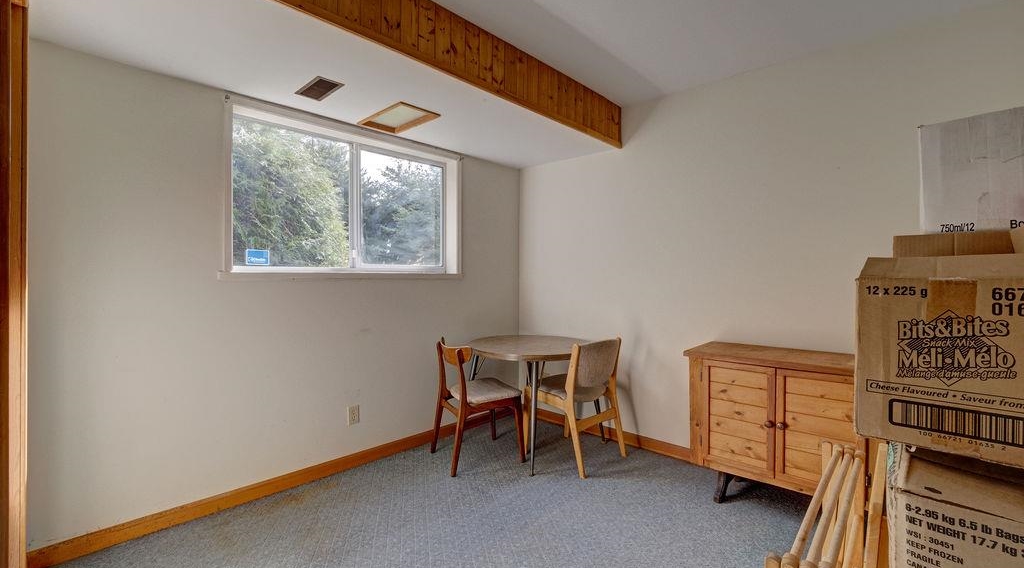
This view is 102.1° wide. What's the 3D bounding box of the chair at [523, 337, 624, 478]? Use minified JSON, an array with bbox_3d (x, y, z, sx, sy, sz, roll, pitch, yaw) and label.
[{"bbox_3d":[0.426,0.761,2.798,0.472,0.805,0.519,0,0,-43],"label":"chair"}]

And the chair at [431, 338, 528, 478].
[{"bbox_3d":[-0.235,0.771,2.788,0.507,0.784,0.507,0,0,-28],"label":"chair"}]

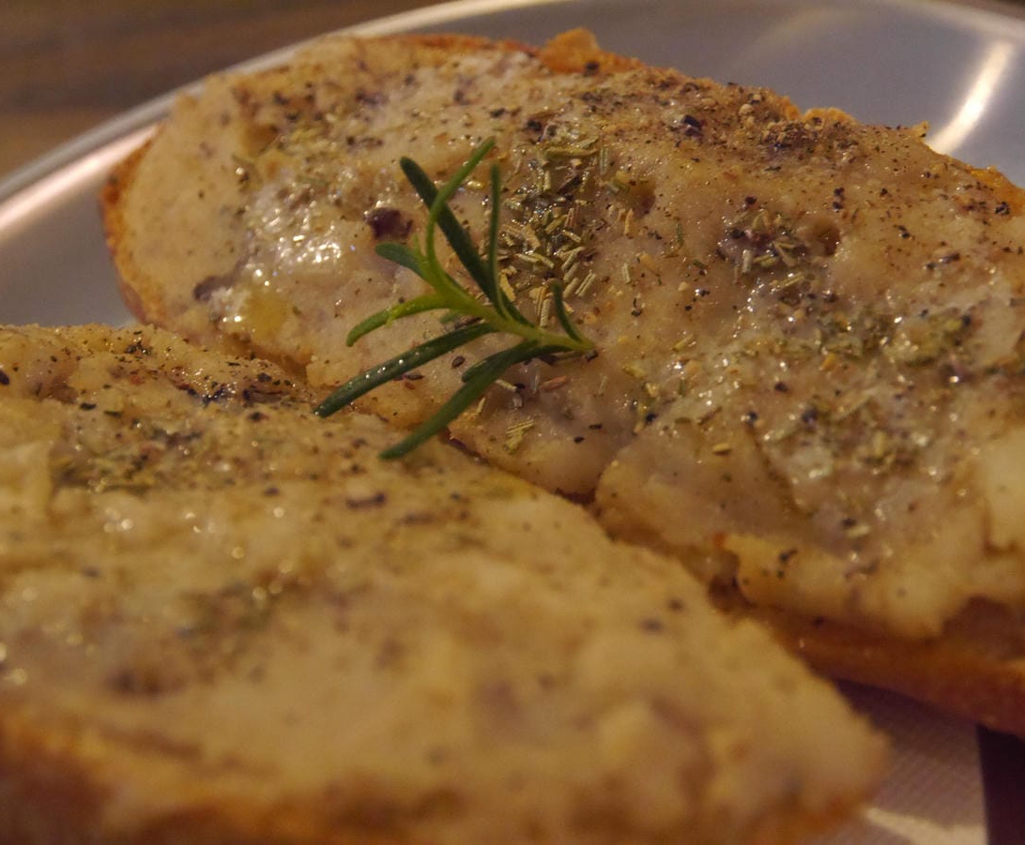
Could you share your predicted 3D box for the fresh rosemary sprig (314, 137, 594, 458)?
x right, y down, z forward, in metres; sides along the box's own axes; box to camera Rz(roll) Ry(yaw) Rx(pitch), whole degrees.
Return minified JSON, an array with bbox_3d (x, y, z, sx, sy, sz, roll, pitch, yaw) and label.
[{"bbox_3d":[-0.008,-0.017,0.375,0.038,0.025,0.042,6,35,8],"label":"fresh rosemary sprig"}]

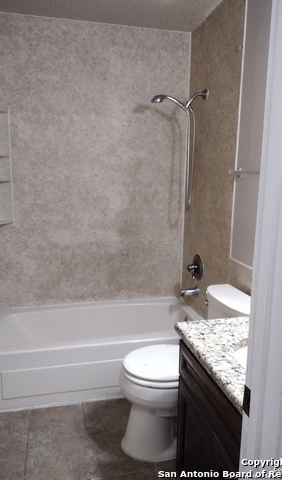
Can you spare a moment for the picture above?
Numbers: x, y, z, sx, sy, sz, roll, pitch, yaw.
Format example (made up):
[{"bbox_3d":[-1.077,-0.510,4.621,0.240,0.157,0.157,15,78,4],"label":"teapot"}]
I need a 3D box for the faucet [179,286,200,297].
[{"bbox_3d":[0.368,0.395,2.849,0.137,0.063,0.058,-2,11,-13],"label":"faucet"}]

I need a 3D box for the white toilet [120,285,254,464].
[{"bbox_3d":[0.245,0.704,2.037,0.718,0.775,0.477,-2,11,-13],"label":"white toilet"}]

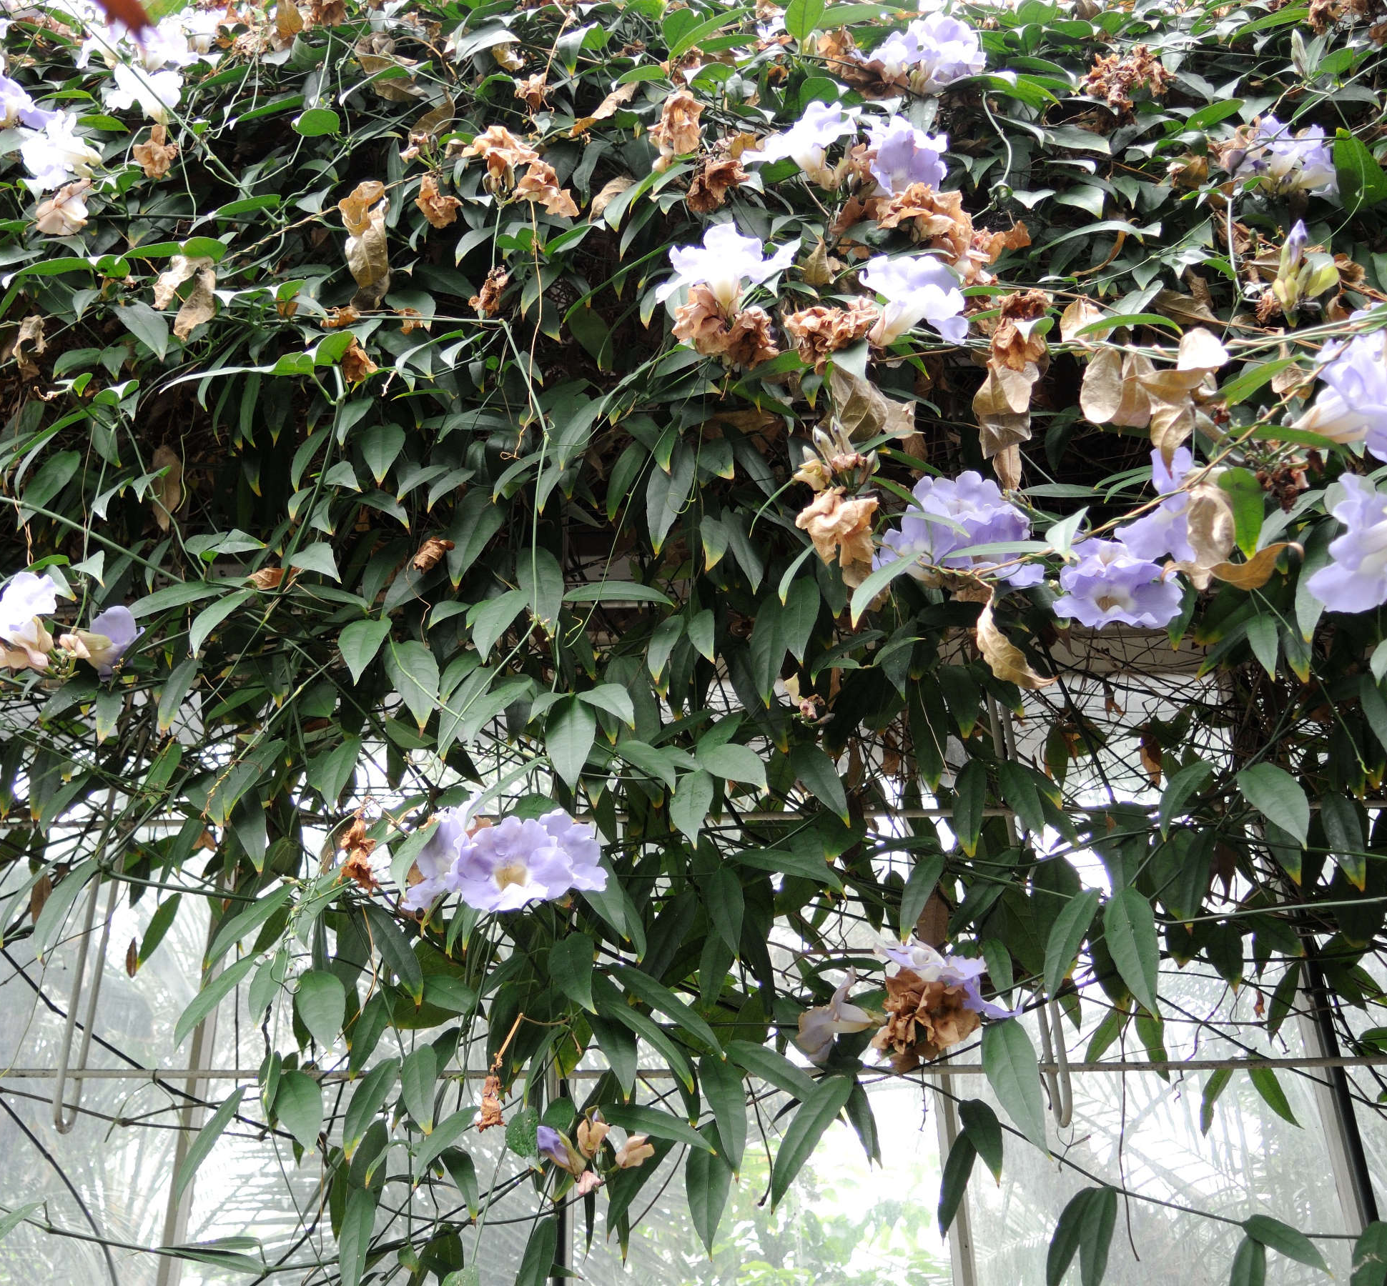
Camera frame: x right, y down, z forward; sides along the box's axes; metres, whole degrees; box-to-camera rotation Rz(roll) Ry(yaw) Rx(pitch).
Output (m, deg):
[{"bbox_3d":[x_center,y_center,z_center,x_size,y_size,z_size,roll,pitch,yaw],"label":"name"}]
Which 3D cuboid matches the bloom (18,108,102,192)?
[{"bbox_3d":[-0.547,-0.424,1.200,0.060,0.068,0.066,6,-32,-24],"label":"bloom"}]

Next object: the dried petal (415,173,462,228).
[{"bbox_3d":[-0.284,-0.494,1.550,0.050,0.056,0.045,-2,-29,0],"label":"dried petal"}]

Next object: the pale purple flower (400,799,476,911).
[{"bbox_3d":[-0.175,0.149,0.970,0.055,0.077,0.068,8,-30,-41],"label":"pale purple flower"}]

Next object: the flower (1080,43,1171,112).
[{"bbox_3d":[0.433,-0.569,1.394,0.087,0.050,0.050,-2,-32,-1],"label":"flower"}]

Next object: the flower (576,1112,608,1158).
[{"bbox_3d":[-0.087,0.425,1.200,0.028,0.040,0.028,-2,-29,0],"label":"flower"}]

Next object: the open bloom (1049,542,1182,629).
[{"bbox_3d":[0.286,-0.039,0.940,0.086,0.063,0.055,-4,-30,4],"label":"open bloom"}]

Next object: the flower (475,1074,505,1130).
[{"bbox_3d":[-0.142,0.321,0.970,0.021,0.038,0.020,3,-32,-7],"label":"flower"}]

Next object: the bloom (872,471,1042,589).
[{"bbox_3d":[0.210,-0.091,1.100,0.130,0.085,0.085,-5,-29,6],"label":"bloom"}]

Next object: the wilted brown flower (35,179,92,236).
[{"bbox_3d":[-0.545,-0.377,1.200,0.038,0.044,0.042,25,-25,19],"label":"wilted brown flower"}]

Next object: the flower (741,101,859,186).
[{"bbox_3d":[0.078,-0.360,1.000,0.082,0.062,0.052,-18,-74,25],"label":"flower"}]

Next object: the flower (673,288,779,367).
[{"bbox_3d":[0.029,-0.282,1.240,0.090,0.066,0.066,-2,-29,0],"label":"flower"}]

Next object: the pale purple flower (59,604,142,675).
[{"bbox_3d":[-0.500,-0.001,1.170,0.060,0.060,0.055,0,-28,-30],"label":"pale purple flower"}]

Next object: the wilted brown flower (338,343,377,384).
[{"bbox_3d":[-0.364,-0.303,1.500,0.041,0.042,0.037,-2,-29,0],"label":"wilted brown flower"}]

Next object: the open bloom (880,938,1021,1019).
[{"bbox_3d":[0.197,0.259,1.071,0.100,0.052,0.060,-6,-32,6],"label":"open bloom"}]

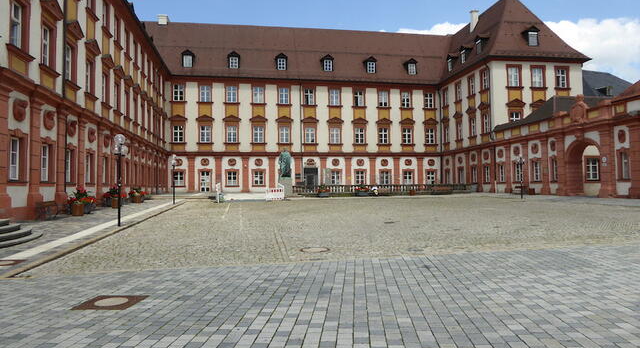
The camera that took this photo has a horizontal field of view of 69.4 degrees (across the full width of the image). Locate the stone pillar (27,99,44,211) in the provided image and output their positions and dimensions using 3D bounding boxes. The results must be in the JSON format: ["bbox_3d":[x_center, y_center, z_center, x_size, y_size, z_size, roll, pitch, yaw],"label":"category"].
[{"bbox_3d":[-11.759,-0.787,19.152,0.280,4.550,0.880,0,-2,-10],"label":"stone pillar"}]

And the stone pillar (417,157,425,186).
[{"bbox_3d":[12.621,-0.097,58.015,0.940,4.207,0.400,0,-2,-10],"label":"stone pillar"}]

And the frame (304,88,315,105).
[{"bbox_3d":[-1.245,-9.382,56.204,1.291,2.043,0.150,0,-2,-10],"label":"frame"}]

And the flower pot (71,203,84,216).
[{"bbox_3d":[-11.295,1.692,21.600,0.560,0.540,0.560,0,-2,-10],"label":"flower pot"}]

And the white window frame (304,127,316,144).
[{"bbox_3d":[-1.237,-4.886,58.964,1.250,2.060,0.180,0,-2,-10],"label":"white window frame"}]

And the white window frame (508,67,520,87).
[{"bbox_3d":[19.416,-9.693,46.302,1.252,1.909,0.150,0,-2,-10],"label":"white window frame"}]

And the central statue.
[{"bbox_3d":[-3.169,-0.996,42.758,1.150,2.680,1.000,0,-2,-10],"label":"central statue"}]

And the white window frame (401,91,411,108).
[{"bbox_3d":[10.672,-9.166,57.291,1.212,1.991,0.150,0,-2,-10],"label":"white window frame"}]

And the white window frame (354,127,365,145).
[{"bbox_3d":[5.197,-4.898,60.054,1.250,2.060,0.180,0,-2,-10],"label":"white window frame"}]

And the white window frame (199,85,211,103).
[{"bbox_3d":[-13.323,-9.293,54.095,1.287,1.907,0.150,0,-2,-10],"label":"white window frame"}]

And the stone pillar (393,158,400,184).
[{"bbox_3d":[9.609,-0.096,57.489,0.897,4.169,0.400,0,-2,-10],"label":"stone pillar"}]

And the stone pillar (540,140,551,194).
[{"bbox_3d":[18.013,-0.559,36.920,0.400,4.433,0.950,0,-2,-8],"label":"stone pillar"}]

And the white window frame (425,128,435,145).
[{"bbox_3d":[14.690,-5.034,61.556,1.340,2.030,0.200,0,-2,-10],"label":"white window frame"}]

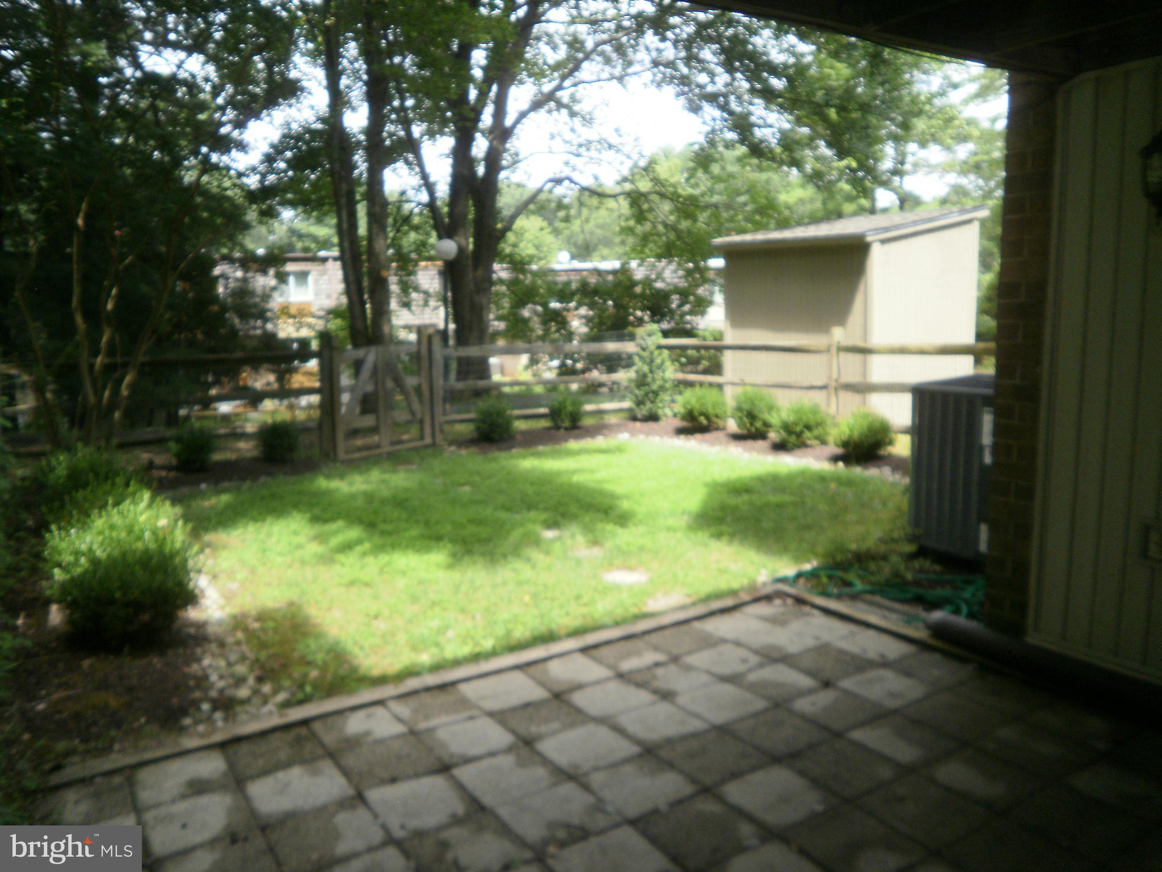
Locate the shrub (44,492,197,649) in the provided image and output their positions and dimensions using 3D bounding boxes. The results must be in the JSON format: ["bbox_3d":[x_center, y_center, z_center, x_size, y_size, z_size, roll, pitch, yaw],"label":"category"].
[{"bbox_3d":[-2.333,0.674,4.420,0.770,0.680,0.770,-1,7,0],"label":"shrub"}]

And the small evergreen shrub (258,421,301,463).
[{"bbox_3d":[-3.281,0.064,9.500,0.460,0.460,0.460,-1,7,0],"label":"small evergreen shrub"}]

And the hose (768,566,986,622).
[{"bbox_3d":[1.614,0.783,4.681,1.120,0.100,0.820,1,7,17],"label":"hose"}]

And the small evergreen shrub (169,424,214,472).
[{"bbox_3d":[-4.056,0.118,9.100,0.470,0.490,0.470,-1,7,0],"label":"small evergreen shrub"}]

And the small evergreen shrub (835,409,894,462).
[{"bbox_3d":[2.860,-0.023,8.800,0.610,0.530,0.610,-1,7,0],"label":"small evergreen shrub"}]

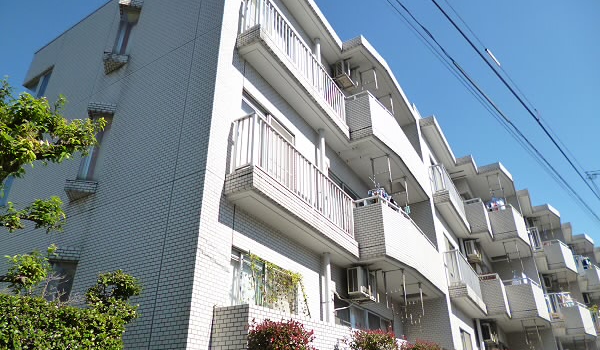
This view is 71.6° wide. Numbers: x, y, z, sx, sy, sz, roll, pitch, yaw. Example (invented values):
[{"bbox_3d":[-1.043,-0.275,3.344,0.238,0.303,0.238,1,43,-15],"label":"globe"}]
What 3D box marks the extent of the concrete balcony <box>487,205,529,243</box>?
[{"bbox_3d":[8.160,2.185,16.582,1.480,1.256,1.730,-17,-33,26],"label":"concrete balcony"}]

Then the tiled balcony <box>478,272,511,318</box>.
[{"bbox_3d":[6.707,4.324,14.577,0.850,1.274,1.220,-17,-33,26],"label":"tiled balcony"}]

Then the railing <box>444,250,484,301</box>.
[{"bbox_3d":[5.154,3.264,12.897,0.450,0.920,3.210,-16,-33,27],"label":"railing"}]

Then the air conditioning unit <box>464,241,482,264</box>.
[{"bbox_3d":[6.455,2.808,15.560,0.290,0.540,0.800,-17,-33,26],"label":"air conditioning unit"}]

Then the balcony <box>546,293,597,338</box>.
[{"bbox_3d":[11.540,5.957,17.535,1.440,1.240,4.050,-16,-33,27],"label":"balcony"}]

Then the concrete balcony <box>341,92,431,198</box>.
[{"bbox_3d":[2.471,-0.497,11.599,1.110,1.256,4.370,-17,-33,26],"label":"concrete balcony"}]

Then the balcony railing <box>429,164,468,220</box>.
[{"bbox_3d":[5.216,0.814,14.373,0.430,0.926,3.300,-17,-33,26],"label":"balcony railing"}]

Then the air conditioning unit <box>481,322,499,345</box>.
[{"bbox_3d":[6.542,5.468,14.439,0.320,0.550,0.750,-16,-33,27],"label":"air conditioning unit"}]

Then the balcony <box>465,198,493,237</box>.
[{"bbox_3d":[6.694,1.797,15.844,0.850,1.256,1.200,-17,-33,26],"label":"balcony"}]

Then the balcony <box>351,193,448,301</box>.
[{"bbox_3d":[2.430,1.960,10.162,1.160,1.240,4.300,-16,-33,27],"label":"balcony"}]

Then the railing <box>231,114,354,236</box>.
[{"bbox_3d":[0.073,0.292,7.486,0.430,0.934,3.580,-17,-33,26],"label":"railing"}]

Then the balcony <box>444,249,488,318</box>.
[{"bbox_3d":[5.145,3.410,12.830,0.480,1.240,3.300,-16,-33,27],"label":"balcony"}]

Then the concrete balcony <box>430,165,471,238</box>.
[{"bbox_3d":[5.128,0.953,14.183,0.480,1.250,3.300,-16,-33,27],"label":"concrete balcony"}]

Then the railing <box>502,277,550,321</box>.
[{"bbox_3d":[8.163,4.606,15.039,1.260,1.240,1.590,-16,-33,27],"label":"railing"}]

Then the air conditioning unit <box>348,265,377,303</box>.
[{"bbox_3d":[1.296,2.283,8.734,0.330,0.550,0.750,-16,-33,27],"label":"air conditioning unit"}]

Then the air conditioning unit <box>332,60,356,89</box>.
[{"bbox_3d":[1.250,-2.664,11.400,0.320,0.550,0.750,-16,-33,27],"label":"air conditioning unit"}]

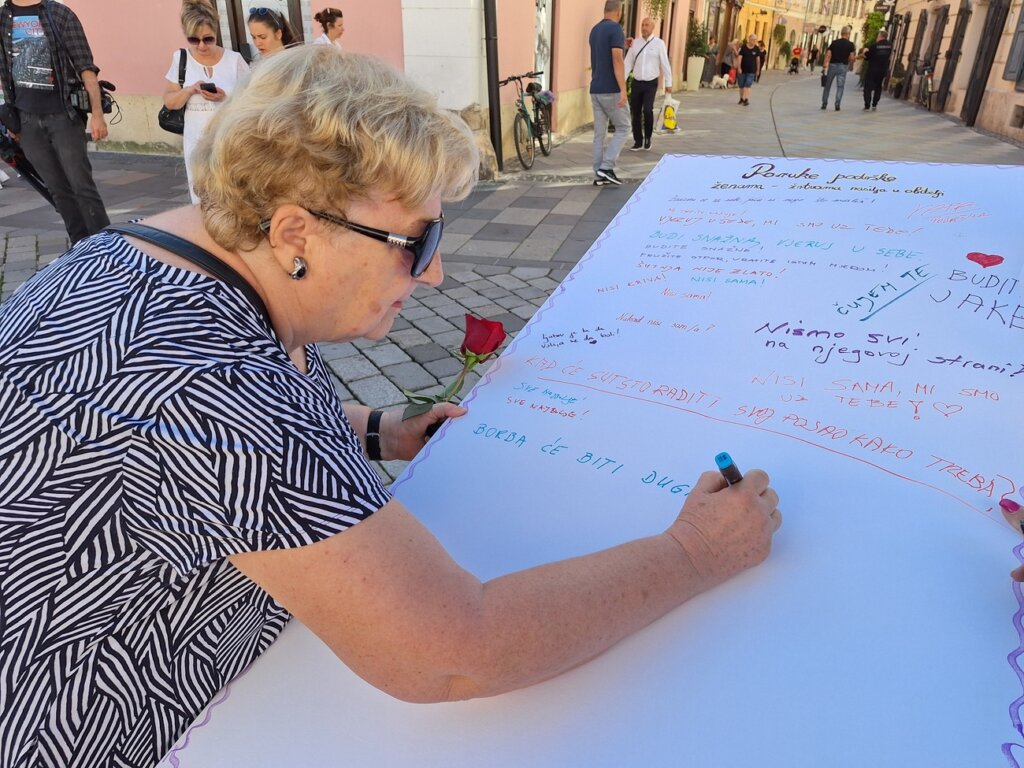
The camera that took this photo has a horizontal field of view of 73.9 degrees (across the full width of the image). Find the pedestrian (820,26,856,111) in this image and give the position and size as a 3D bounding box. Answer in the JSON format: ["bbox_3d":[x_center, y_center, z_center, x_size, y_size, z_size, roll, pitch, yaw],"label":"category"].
[{"bbox_3d":[7.828,-7.549,16.313,0.600,1.800,0.420,9,27,17],"label":"pedestrian"}]

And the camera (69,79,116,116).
[{"bbox_3d":[-2.497,-1.705,4.050,0.270,0.200,0.140,-11,28,-21],"label":"camera"}]

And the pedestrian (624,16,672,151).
[{"bbox_3d":[1.996,-4.402,10.025,0.620,1.760,0.400,12,28,22],"label":"pedestrian"}]

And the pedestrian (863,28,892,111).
[{"bbox_3d":[8.951,-7.669,16.663,0.520,1.760,0.400,6,27,12],"label":"pedestrian"}]

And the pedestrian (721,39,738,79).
[{"bbox_3d":[8.472,-12.472,26.504,0.500,1.620,0.500,3,26,6],"label":"pedestrian"}]

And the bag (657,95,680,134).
[{"bbox_3d":[2.333,-4.017,10.142,0.330,0.540,0.150,4,26,8],"label":"bag"}]

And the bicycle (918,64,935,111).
[{"bbox_3d":[10.205,-7.345,16.786,0.550,1.050,1.720,1,25,20],"label":"bicycle"}]

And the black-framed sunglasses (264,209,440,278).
[{"bbox_3d":[-0.144,-0.155,0.648,0.155,0.058,0.145,17,21,-6],"label":"black-framed sunglasses"}]

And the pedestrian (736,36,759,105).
[{"bbox_3d":[6.441,-8.546,18.531,0.560,1.730,0.420,8,27,15],"label":"pedestrian"}]

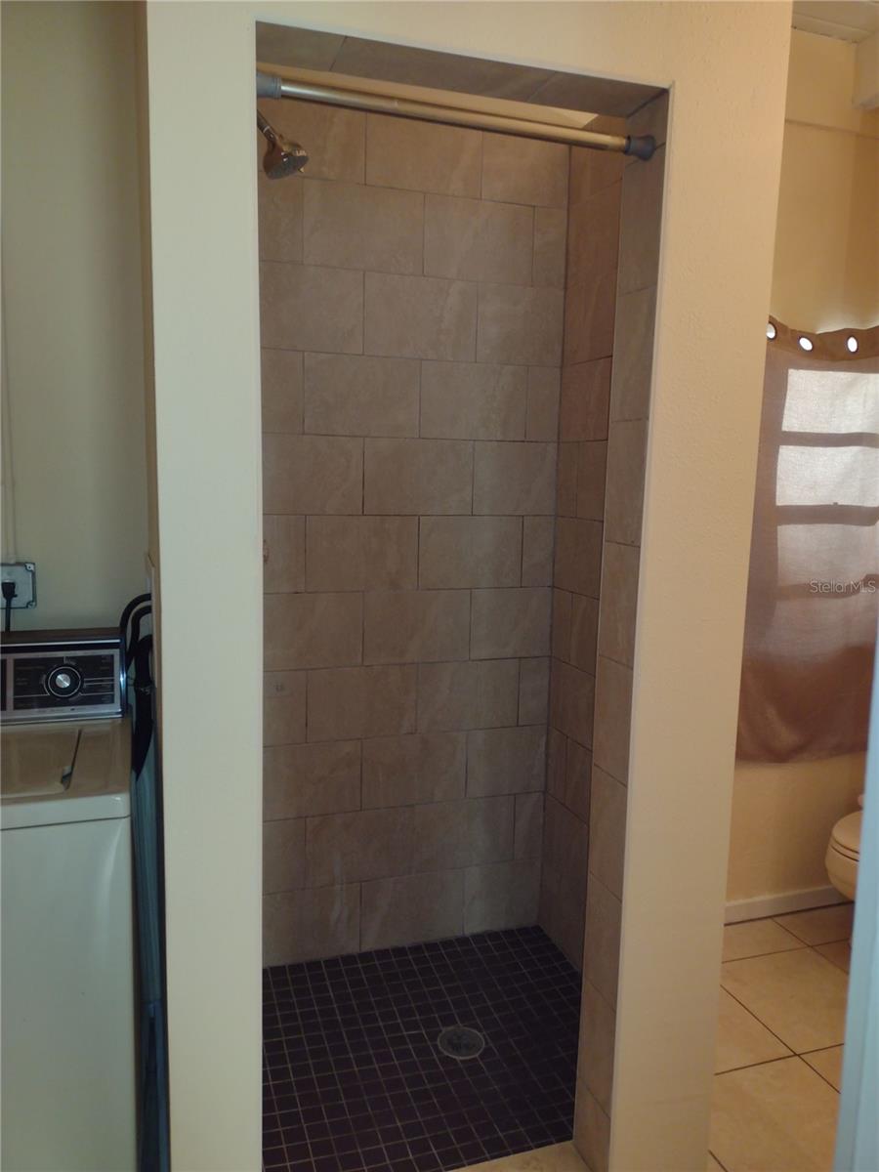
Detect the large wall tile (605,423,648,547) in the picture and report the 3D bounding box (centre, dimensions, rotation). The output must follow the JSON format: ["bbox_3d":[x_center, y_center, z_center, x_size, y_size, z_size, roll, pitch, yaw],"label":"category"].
[{"bbox_3d":[0.311,-0.170,1.507,0.009,0.201,0.112,-2,9,-19],"label":"large wall tile"}]

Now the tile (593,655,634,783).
[{"bbox_3d":[0.303,0.231,1.567,0.009,0.201,0.112,-2,9,-19],"label":"tile"}]

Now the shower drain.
[{"bbox_3d":[0.052,1.099,2.199,0.110,0.008,0.110,1,8,0],"label":"shower drain"}]

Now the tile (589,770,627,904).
[{"bbox_3d":[0.300,0.432,1.596,0.009,0.201,0.112,-2,9,-19],"label":"tile"}]

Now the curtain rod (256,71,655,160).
[{"bbox_3d":[0.037,-0.672,1.314,0.605,0.034,0.034,-2,9,-19],"label":"curtain rod"}]

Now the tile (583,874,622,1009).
[{"bbox_3d":[0.296,0.632,1.626,0.009,0.201,0.112,-2,9,-19],"label":"tile"}]

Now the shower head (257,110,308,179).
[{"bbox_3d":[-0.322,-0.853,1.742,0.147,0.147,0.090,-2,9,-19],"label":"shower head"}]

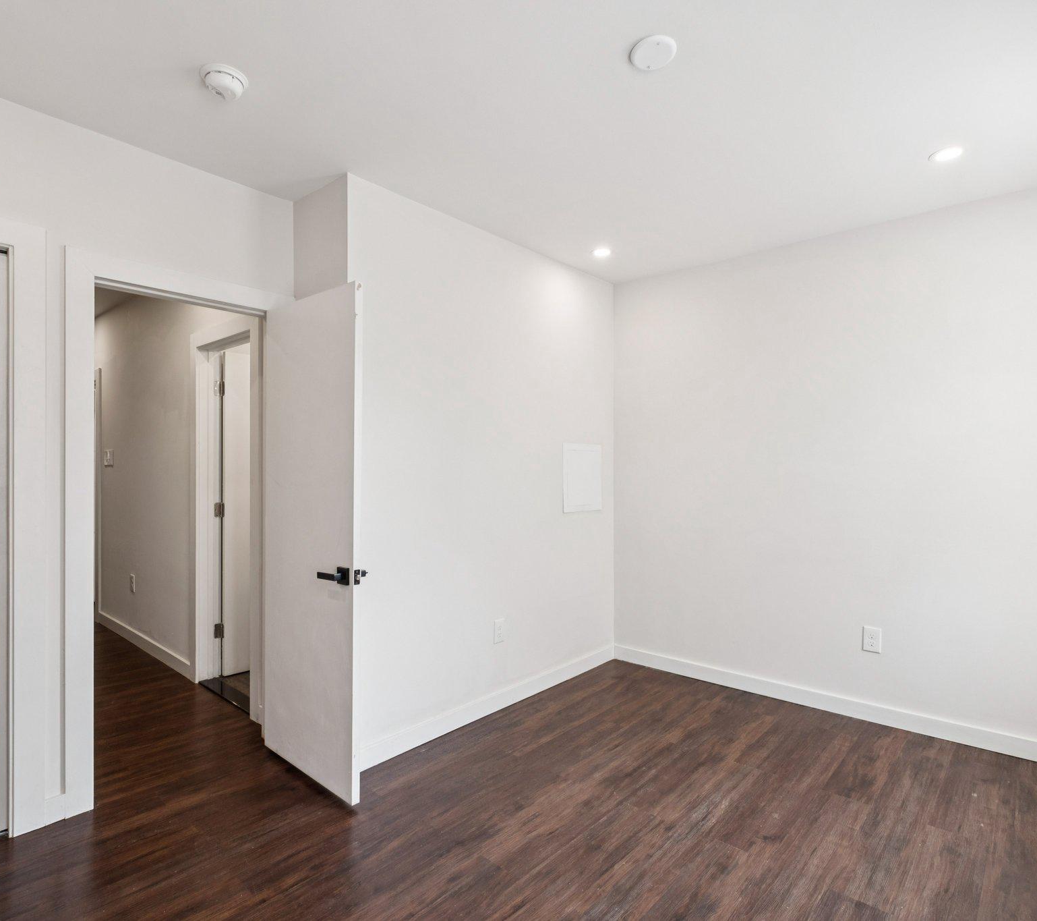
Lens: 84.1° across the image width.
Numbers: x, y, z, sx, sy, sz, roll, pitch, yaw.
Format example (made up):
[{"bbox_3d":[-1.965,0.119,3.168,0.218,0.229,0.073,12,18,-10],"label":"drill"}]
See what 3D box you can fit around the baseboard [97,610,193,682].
[{"bbox_3d":[-2.728,1.301,4.150,2.018,0.097,0.016,0,0,40],"label":"baseboard"}]

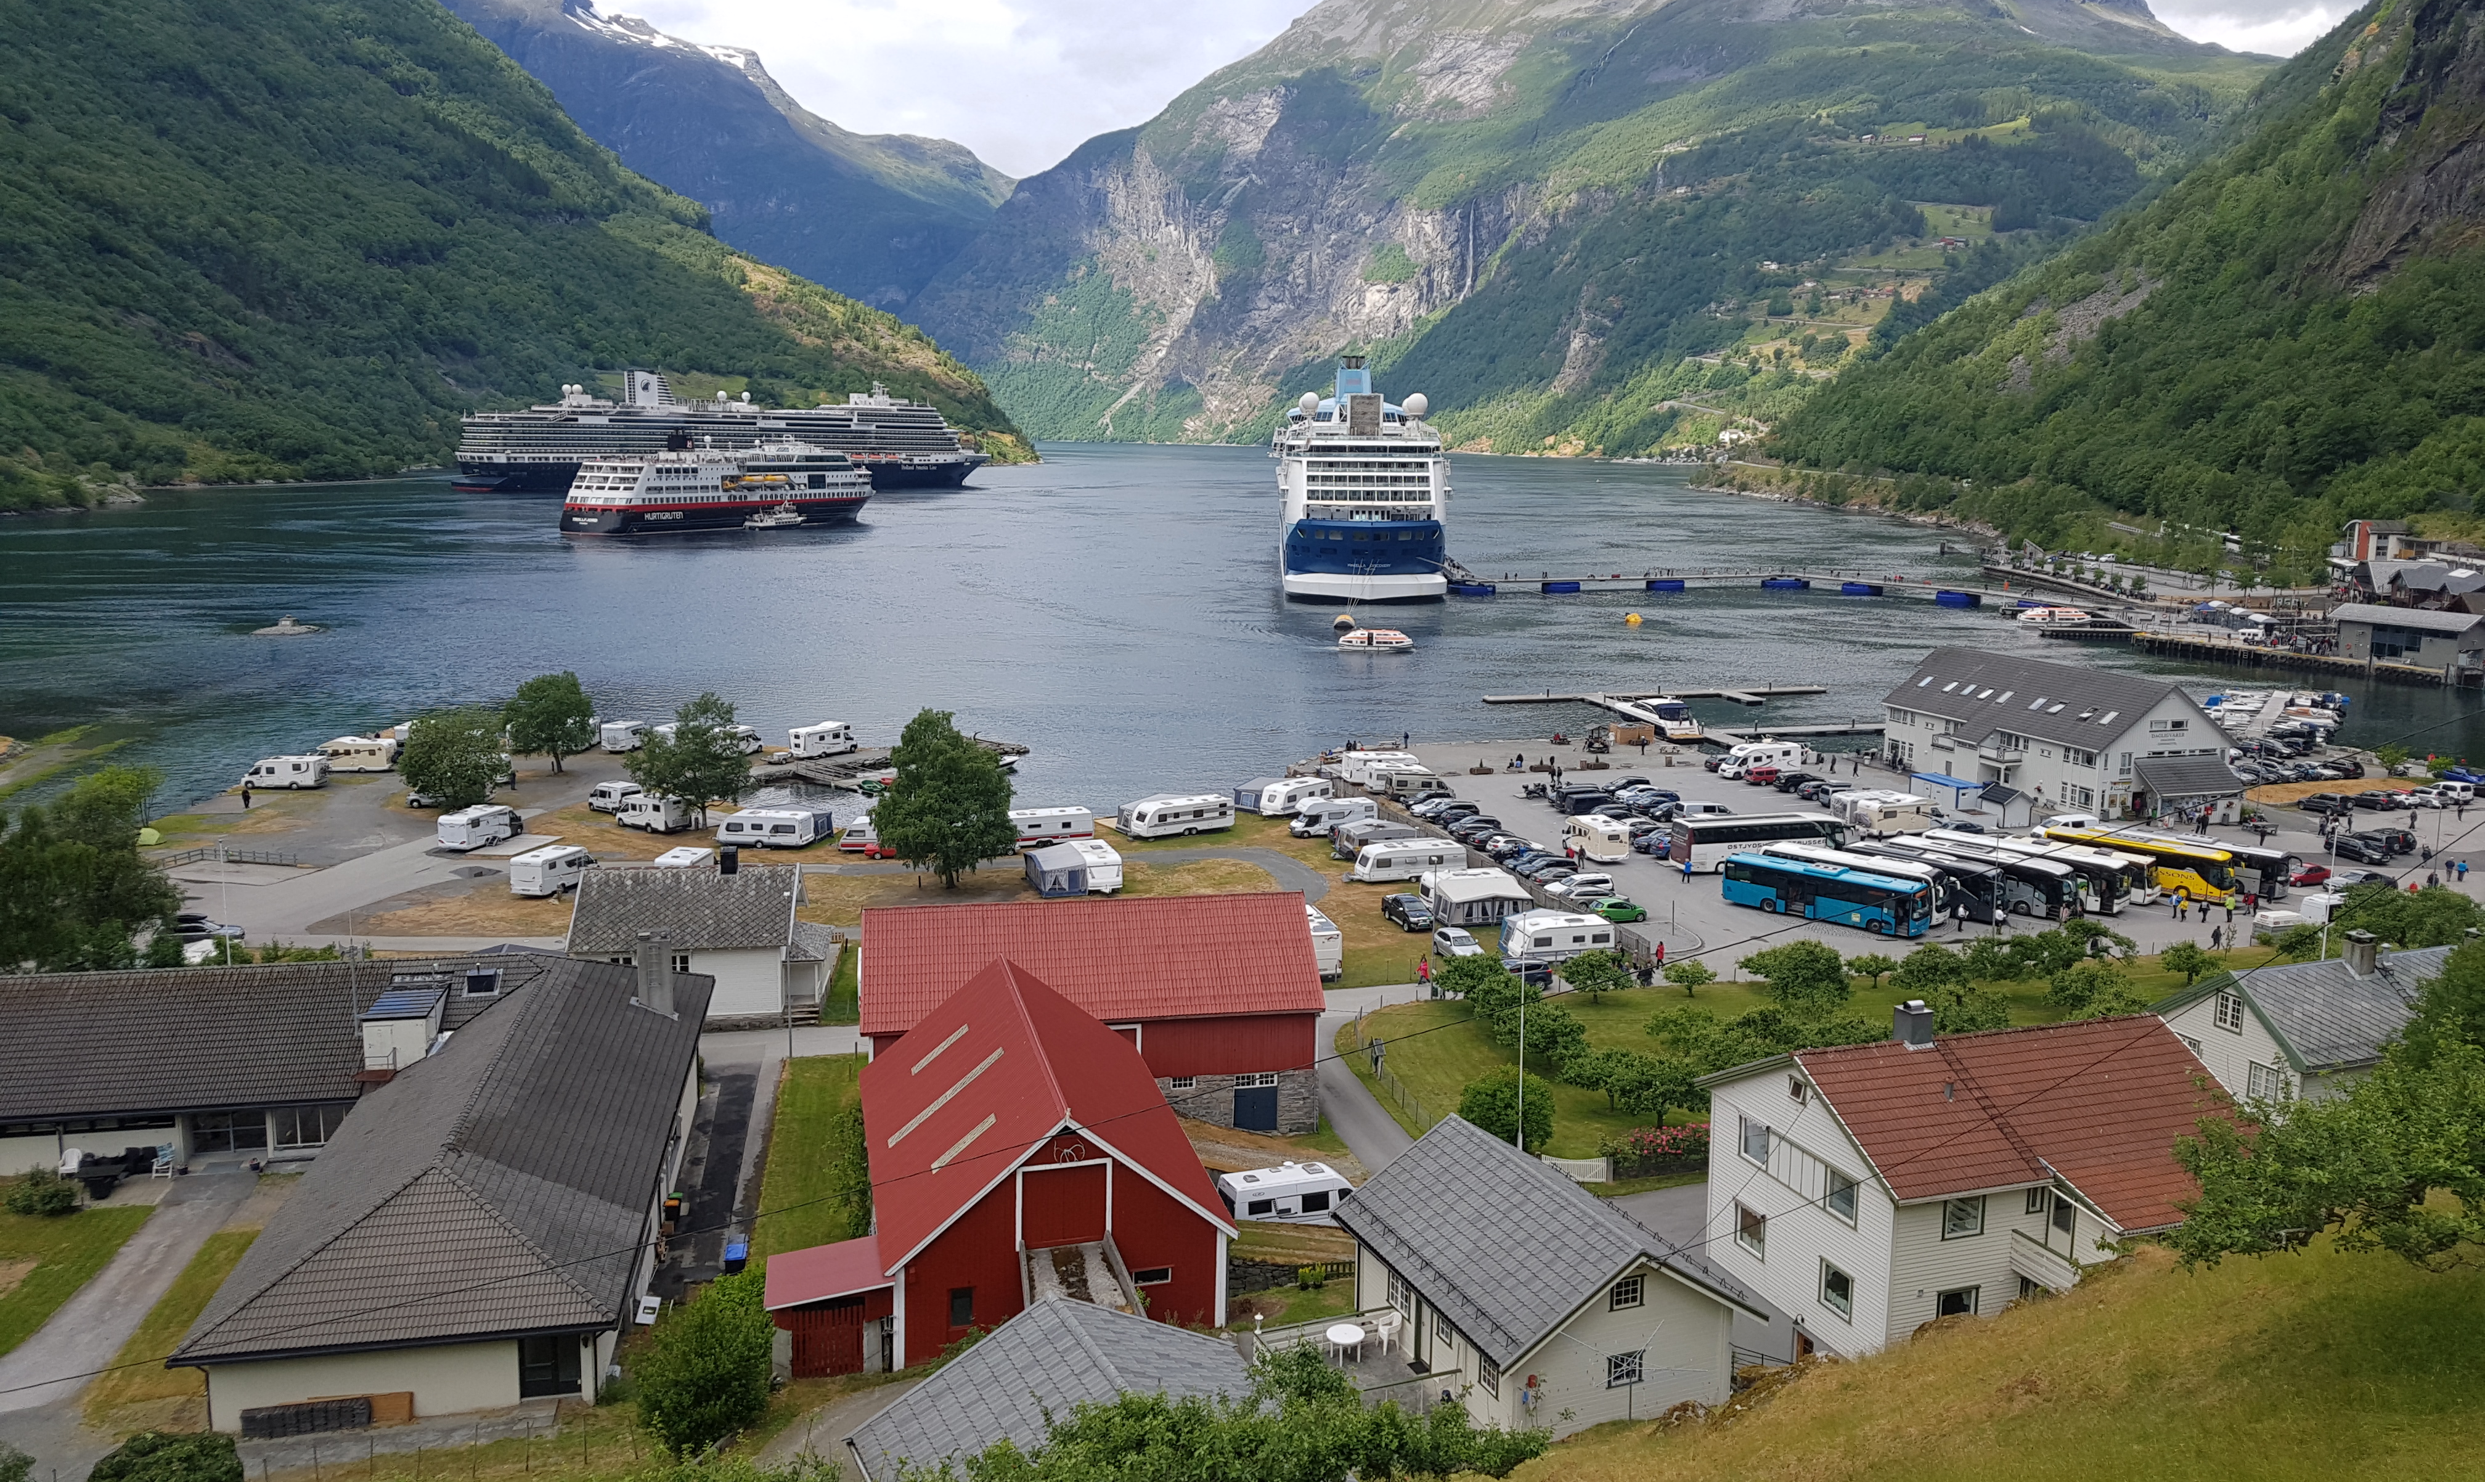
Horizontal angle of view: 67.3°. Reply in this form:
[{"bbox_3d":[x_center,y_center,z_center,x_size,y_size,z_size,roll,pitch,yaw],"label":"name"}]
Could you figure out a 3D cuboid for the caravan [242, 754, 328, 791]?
[{"bbox_3d":[-82.080,2.613,160.041,6.600,2.750,2.300,0,10,3],"label":"caravan"}]

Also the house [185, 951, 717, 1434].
[{"bbox_3d":[-28.492,14.647,72.701,12.328,5.512,36.363,-2,10,-12],"label":"house"}]

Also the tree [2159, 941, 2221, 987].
[{"bbox_3d":[55.350,13.000,108.930,3.200,2.600,3.200,1,9,0],"label":"tree"}]

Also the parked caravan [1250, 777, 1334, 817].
[{"bbox_3d":[4.700,4.890,155.860,6.180,2.590,2.390,-7,12,-40],"label":"parked caravan"}]

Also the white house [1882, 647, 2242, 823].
[{"bbox_3d":[71.238,-1.309,163.511,13.800,10.400,32.800,-3,10,-15],"label":"white house"}]

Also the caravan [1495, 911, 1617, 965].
[{"bbox_3d":[19.720,12.140,115.680,6.260,2.500,2.360,-2,10,-18],"label":"caravan"}]

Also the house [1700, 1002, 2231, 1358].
[{"bbox_3d":[21.929,12.858,54.605,12.874,10.156,11.619,-3,10,-18],"label":"house"}]

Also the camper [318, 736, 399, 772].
[{"bbox_3d":[-83.325,1.232,175.686,6.600,3.000,2.300,0,10,-2],"label":"camper"}]

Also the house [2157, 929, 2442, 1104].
[{"bbox_3d":[45.098,11.496,76.436,12.432,7.281,7.548,-3,10,-19],"label":"house"}]

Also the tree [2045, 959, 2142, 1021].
[{"bbox_3d":[46.003,13.748,100.871,4.800,3.600,4.800,5,11,24],"label":"tree"}]

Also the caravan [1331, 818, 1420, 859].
[{"bbox_3d":[10.196,7.758,142.246,6.000,2.500,2.320,-5,11,-28],"label":"caravan"}]

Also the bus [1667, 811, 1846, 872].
[{"bbox_3d":[38.670,7.540,138.720,13.330,3.710,2.550,-2,10,-16],"label":"bus"}]

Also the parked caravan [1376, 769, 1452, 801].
[{"bbox_3d":[15.995,3.853,167.374,5.800,2.750,2.250,-2,10,-11],"label":"parked caravan"}]

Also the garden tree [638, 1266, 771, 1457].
[{"bbox_3d":[-14.715,16.946,51.071,3.800,5.100,4.300,0,10,0],"label":"garden tree"}]

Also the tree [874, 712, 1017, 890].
[{"bbox_3d":[-19.601,3.852,122.540,9.600,11.600,9.400,0,10,0],"label":"tree"}]

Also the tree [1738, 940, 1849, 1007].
[{"bbox_3d":[31.383,13.314,106.138,5.938,3.777,5.938,0,10,0],"label":"tree"}]

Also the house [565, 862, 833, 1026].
[{"bbox_3d":[-28.060,10.310,98.430,12.400,7.500,8.200,0,10,-8],"label":"house"}]

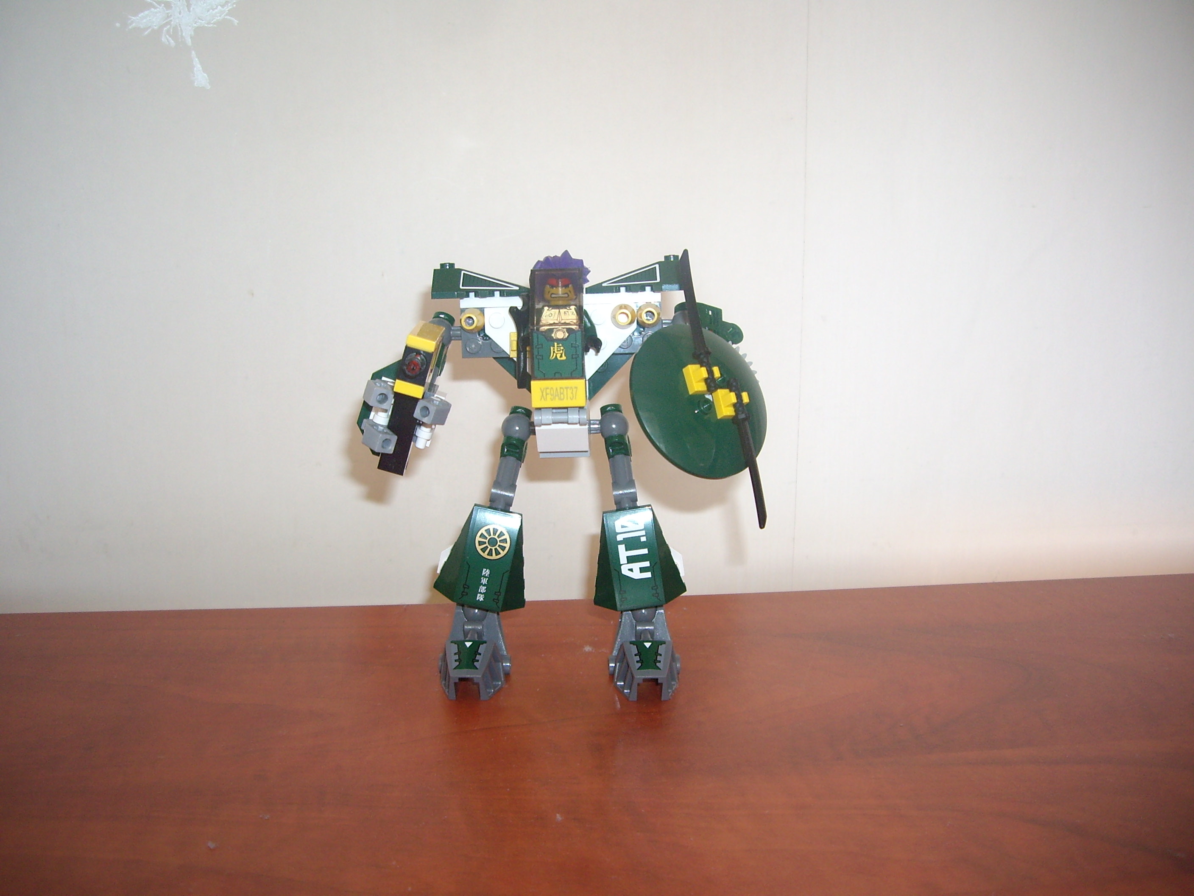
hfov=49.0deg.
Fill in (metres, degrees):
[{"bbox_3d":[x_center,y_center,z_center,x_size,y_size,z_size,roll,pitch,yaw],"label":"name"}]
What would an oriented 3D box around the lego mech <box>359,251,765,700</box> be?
[{"bbox_3d":[-0.010,0.008,0.407,0.121,0.138,0.086,-1,15,-1],"label":"lego mech"}]

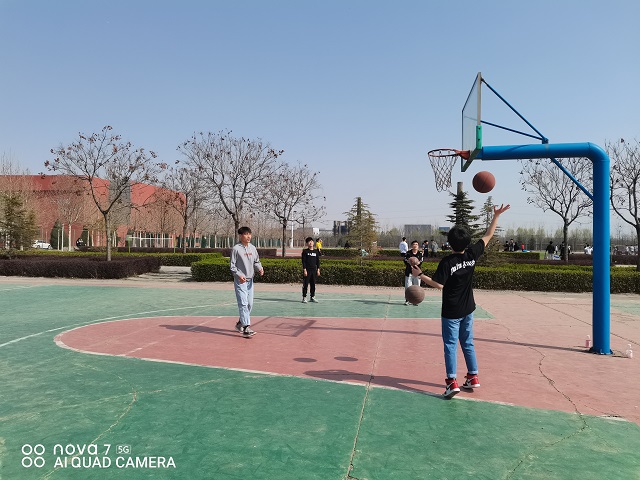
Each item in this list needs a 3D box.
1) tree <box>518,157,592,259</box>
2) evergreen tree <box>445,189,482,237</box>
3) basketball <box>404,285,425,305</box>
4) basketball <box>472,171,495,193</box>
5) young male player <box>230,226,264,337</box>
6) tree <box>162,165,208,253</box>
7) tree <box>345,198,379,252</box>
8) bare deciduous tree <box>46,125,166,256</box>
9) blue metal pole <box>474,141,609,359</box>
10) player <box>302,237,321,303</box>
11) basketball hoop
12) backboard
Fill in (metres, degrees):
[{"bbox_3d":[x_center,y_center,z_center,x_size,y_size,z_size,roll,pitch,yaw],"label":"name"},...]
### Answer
[{"bbox_3d":[13.416,-1.440,26.532,4.800,6.800,4.600,1,-1,10],"label":"tree"},{"bbox_3d":[6.298,-0.242,21.019,1.900,4.100,1.900,1,-1,10],"label":"evergreen tree"},{"bbox_3d":[1.181,0.683,5.970,0.243,0.243,0.243,1,-1,10],"label":"basketball"},{"bbox_3d":[1.799,-0.634,5.270,0.244,0.244,0.244,1,-1,0],"label":"basketball"},{"bbox_3d":[-1.215,0.691,8.000,0.440,1.790,0.520,0,-1,41],"label":"young male player"},{"bbox_3d":[-9.047,-1.648,32.532,3.300,6.700,3.200,1,-1,10],"label":"tree"},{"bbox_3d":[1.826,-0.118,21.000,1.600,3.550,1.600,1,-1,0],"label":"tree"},{"bbox_3d":[-9.859,-1.807,22.232,5.400,6.850,5.100,1,-1,10],"label":"bare deciduous tree"},{"bbox_3d":[3.366,0.096,7.251,1.920,3.080,0.280,1,-1,9],"label":"blue metal pole"},{"bbox_3d":[-0.227,0.794,12.850,0.490,1.740,0.320,1,-1,-10],"label":"player"},{"bbox_3d":[2.009,-1.091,7.447,0.600,0.600,0.470,1,-1,9],"label":"basketball hoop"},{"bbox_3d":[2.334,-1.722,7.402,0.060,1.050,1.800,1,-1,9],"label":"backboard"}]

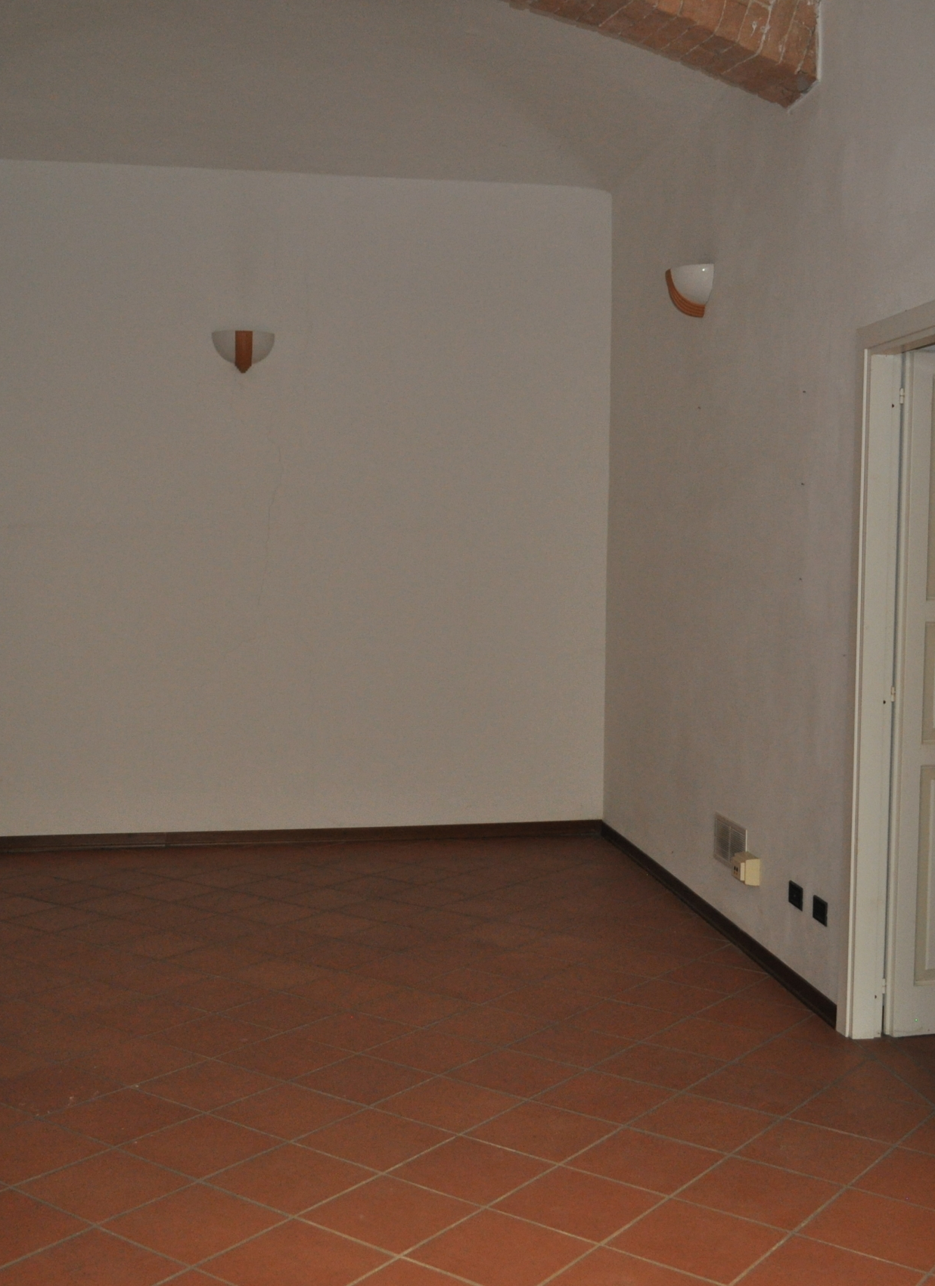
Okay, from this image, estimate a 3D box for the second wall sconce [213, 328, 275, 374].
[{"bbox_3d":[-1.123,-1.452,7.244,0.308,0.197,0.152,0,3,-11],"label":"second wall sconce"}]

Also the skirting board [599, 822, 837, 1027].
[{"bbox_3d":[0.952,1.096,6.204,0.015,0.077,3.248,0,3,-8],"label":"skirting board"}]

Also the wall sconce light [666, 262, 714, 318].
[{"bbox_3d":[0.913,-1.446,6.030,0.152,0.197,0.308,0,3,-8],"label":"wall sconce light"}]

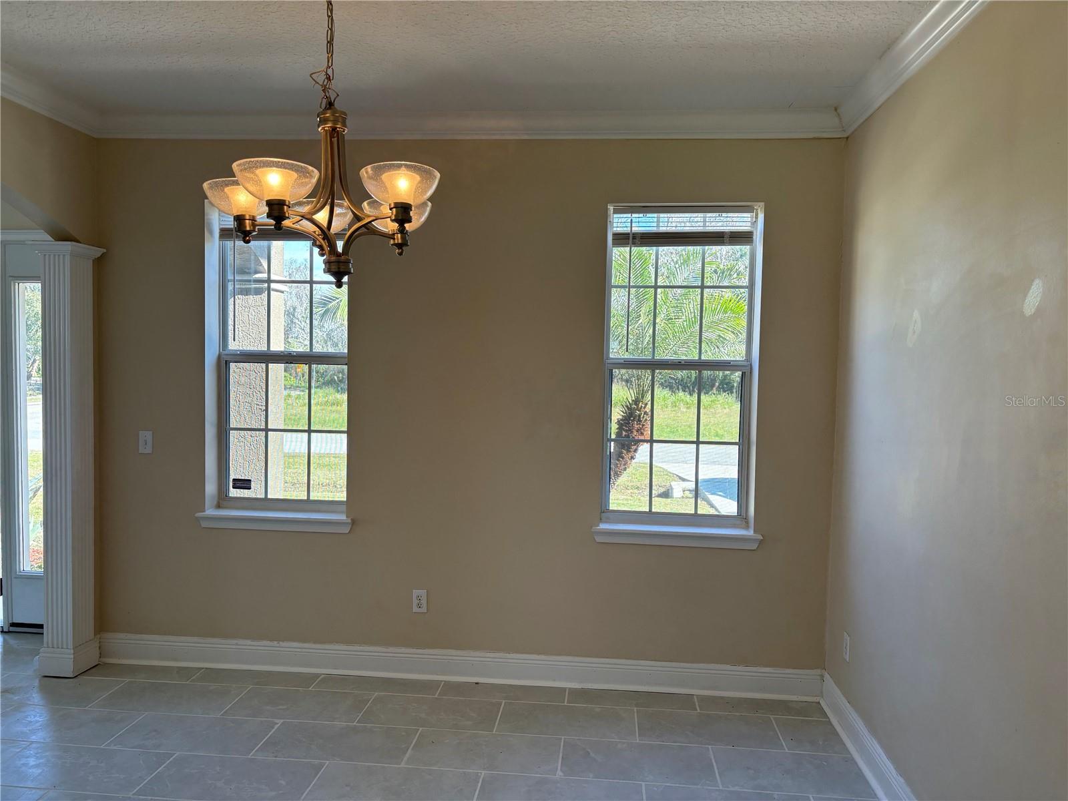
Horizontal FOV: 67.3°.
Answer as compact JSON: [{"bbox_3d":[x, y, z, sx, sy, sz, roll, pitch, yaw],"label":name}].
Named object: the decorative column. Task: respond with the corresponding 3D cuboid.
[{"bbox_3d":[-2.317,0.296,3.992,0.234,2.119,0.254,1,3,5],"label":"decorative column"}]

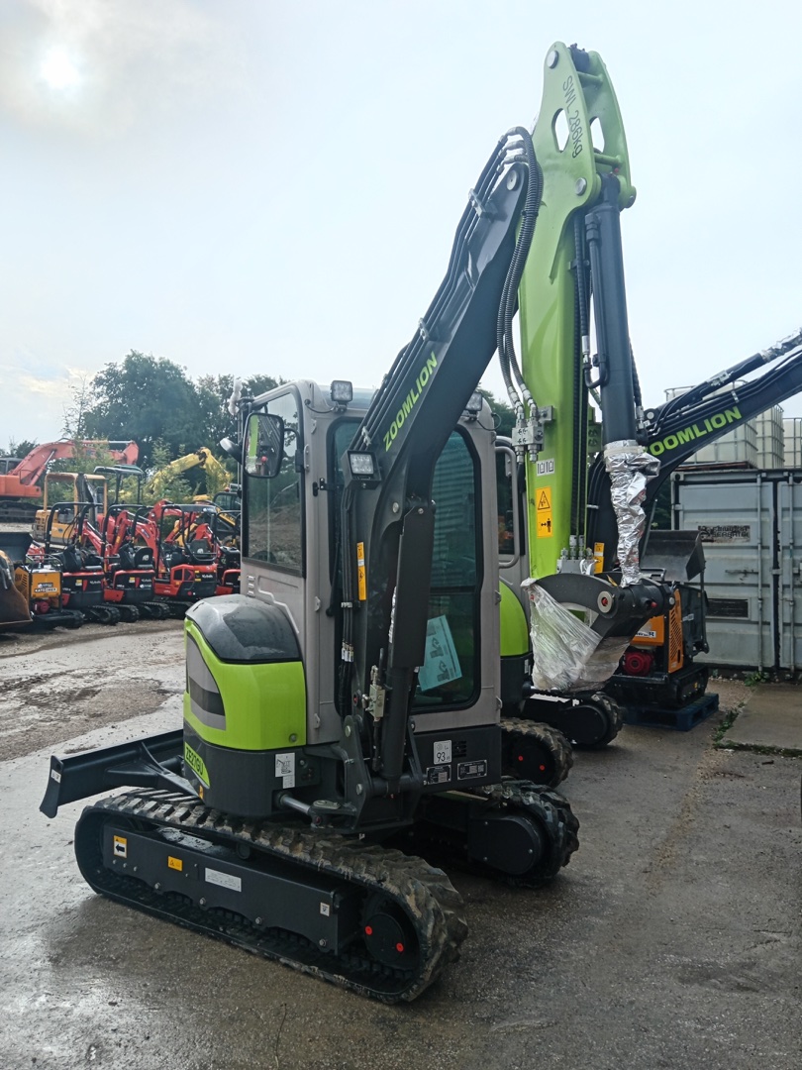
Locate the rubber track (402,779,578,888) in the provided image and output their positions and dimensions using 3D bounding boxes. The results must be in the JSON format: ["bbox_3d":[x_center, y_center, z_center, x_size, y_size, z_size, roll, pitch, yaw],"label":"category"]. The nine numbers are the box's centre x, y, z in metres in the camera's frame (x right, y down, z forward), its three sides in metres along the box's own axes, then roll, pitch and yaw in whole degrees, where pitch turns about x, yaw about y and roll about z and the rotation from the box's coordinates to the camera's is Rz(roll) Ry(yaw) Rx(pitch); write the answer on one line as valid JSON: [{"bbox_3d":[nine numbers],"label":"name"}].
[{"bbox_3d":[-0.029,1.526,4.758,2.080,0.470,0.300,-1,0,33],"label":"rubber track"}]

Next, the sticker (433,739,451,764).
[{"bbox_3d":[0.199,1.045,4.010,0.094,0.104,0.006,0,0,-24],"label":"sticker"}]

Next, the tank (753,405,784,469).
[{"bbox_3d":[5.406,-1.381,13.158,1.000,1.150,1.150,-1,0,31],"label":"tank"}]

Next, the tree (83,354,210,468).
[{"bbox_3d":[-12.274,-4.345,40.000,5.800,9.000,5.600,-1,0,0],"label":"tree"}]

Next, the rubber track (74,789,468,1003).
[{"bbox_3d":[-0.691,1.529,3.753,2.080,0.470,0.300,-1,0,33],"label":"rubber track"}]

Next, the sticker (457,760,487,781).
[{"bbox_3d":[0.351,1.149,4.077,0.158,0.077,0.006,0,0,-24],"label":"sticker"}]

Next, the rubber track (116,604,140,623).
[{"bbox_3d":[-5.580,1.510,16.400,1.250,0.350,0.190,0,0,37],"label":"rubber track"}]

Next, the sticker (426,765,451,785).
[{"bbox_3d":[0.183,1.152,4.003,0.130,0.078,0.006,0,0,-24],"label":"sticker"}]

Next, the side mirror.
[{"bbox_3d":[-0.604,-0.393,3.660,0.175,0.280,0.060,0,8,-25],"label":"side mirror"}]

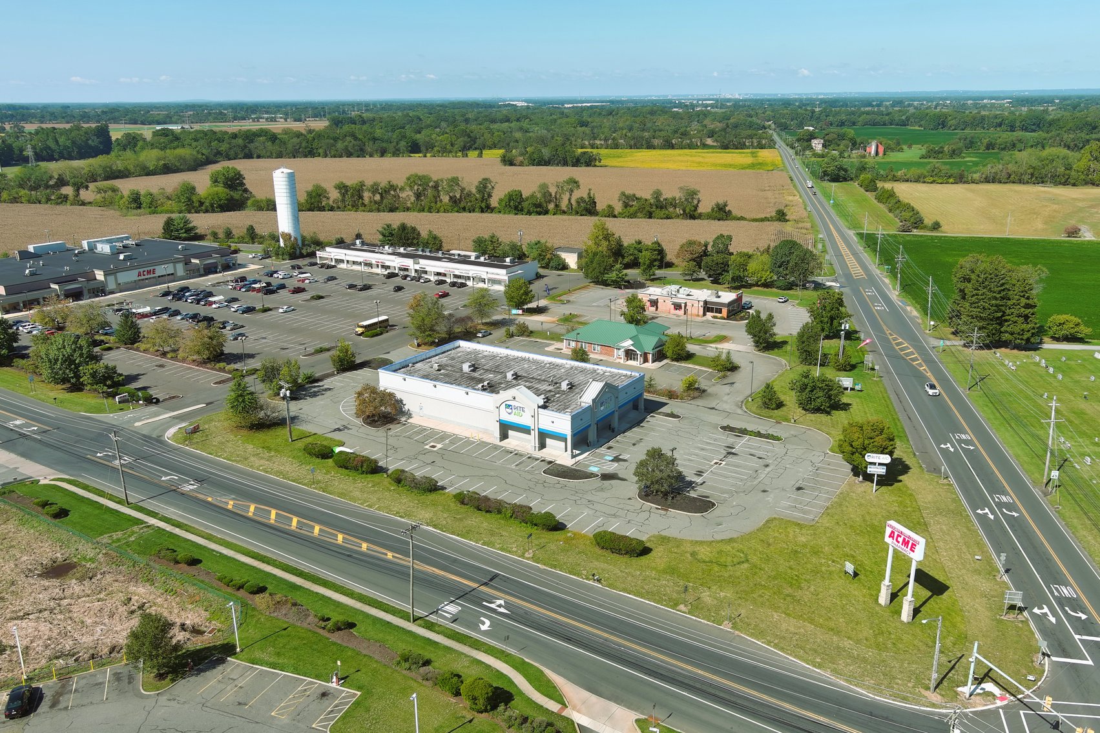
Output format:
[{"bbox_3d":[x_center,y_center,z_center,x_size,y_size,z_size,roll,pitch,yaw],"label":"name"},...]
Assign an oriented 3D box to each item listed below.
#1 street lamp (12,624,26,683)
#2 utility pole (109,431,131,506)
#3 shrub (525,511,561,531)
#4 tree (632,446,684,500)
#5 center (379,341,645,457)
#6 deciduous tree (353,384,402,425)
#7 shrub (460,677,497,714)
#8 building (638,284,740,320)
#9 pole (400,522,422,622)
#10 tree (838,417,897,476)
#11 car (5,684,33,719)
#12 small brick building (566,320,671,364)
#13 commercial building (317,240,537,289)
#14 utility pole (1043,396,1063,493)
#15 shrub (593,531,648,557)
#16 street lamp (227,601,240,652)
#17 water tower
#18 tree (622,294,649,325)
[{"bbox_3d":[-54.167,29.254,90.324,0.350,6.000,0.750,7,18,22],"label":"street lamp"},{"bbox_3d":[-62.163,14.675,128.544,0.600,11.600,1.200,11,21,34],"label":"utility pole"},{"bbox_3d":[-0.863,21.276,122.353,4.700,1.600,2.300,10,20,31],"label":"shrub"},{"bbox_3d":[16.430,15.840,133.180,7.200,7.200,7.200,-1,17,0],"label":"tree"},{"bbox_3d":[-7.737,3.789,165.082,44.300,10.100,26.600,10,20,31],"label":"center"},{"bbox_3d":[-32.680,6.670,166.090,8.200,6.400,8.200,-1,17,0],"label":"deciduous tree"},{"bbox_3d":[-6.952,31.815,85.765,3.500,3.000,3.500,0,17,0],"label":"shrub"},{"bbox_3d":[39.110,-18.280,247.250,26.800,5.000,11.500,11,21,33],"label":"building"},{"bbox_3d":[-15.400,23.118,98.675,0.500,12.200,2.600,11,21,34],"label":"pole"},{"bbox_3d":[48.750,12.930,136.770,8.800,10.000,8.800,-1,17,0],"label":"tree"},{"bbox_3d":[-53.180,33.230,88.600,1.800,1.520,4.450,-6,18,-17],"label":"car"},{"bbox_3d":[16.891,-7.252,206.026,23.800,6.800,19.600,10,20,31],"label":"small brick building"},{"bbox_3d":[-43.166,-35.650,300.331,83.800,6.800,18.500,11,20,32],"label":"commercial building"},{"bbox_3d":[75.140,11.540,132.720,3.300,14.500,0.400,1,17,7],"label":"utility pole"},{"bbox_3d":[9.230,23.610,118.090,6.800,1.350,2.200,10,20,31],"label":"shrub"},{"bbox_3d":[-34.250,28.350,96.030,0.450,6.100,0.950,6,18,21],"label":"street lamp"},{"bbox_3d":[-98.145,-58.208,332.117,8.100,32.200,8.100,10,20,31],"label":"water tower"},{"bbox_3d":[22.000,-14.470,229.470,7.000,8.500,7.000,-1,17,0],"label":"tree"}]

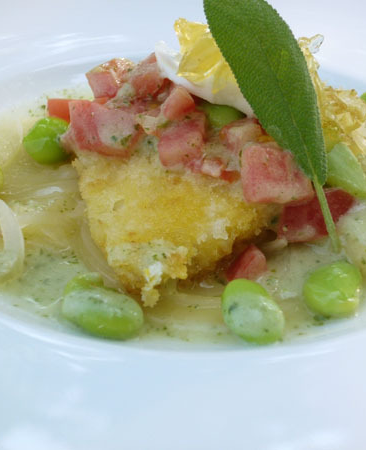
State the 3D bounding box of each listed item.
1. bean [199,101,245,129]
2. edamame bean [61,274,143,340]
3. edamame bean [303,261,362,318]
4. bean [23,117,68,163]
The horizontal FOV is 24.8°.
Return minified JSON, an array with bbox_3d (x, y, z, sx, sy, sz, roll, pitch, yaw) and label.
[{"bbox_3d":[0.008,-0.024,0.182,0.014,0.008,0.010,13,34,17],"label":"bean"},{"bbox_3d":[-0.014,0.015,0.148,0.017,0.009,0.011,23,39,30],"label":"edamame bean"},{"bbox_3d":[0.028,0.012,0.153,0.010,0.009,0.013,13,35,19],"label":"edamame bean"},{"bbox_3d":[-0.031,-0.020,0.196,0.014,0.011,0.011,2,33,2],"label":"bean"}]

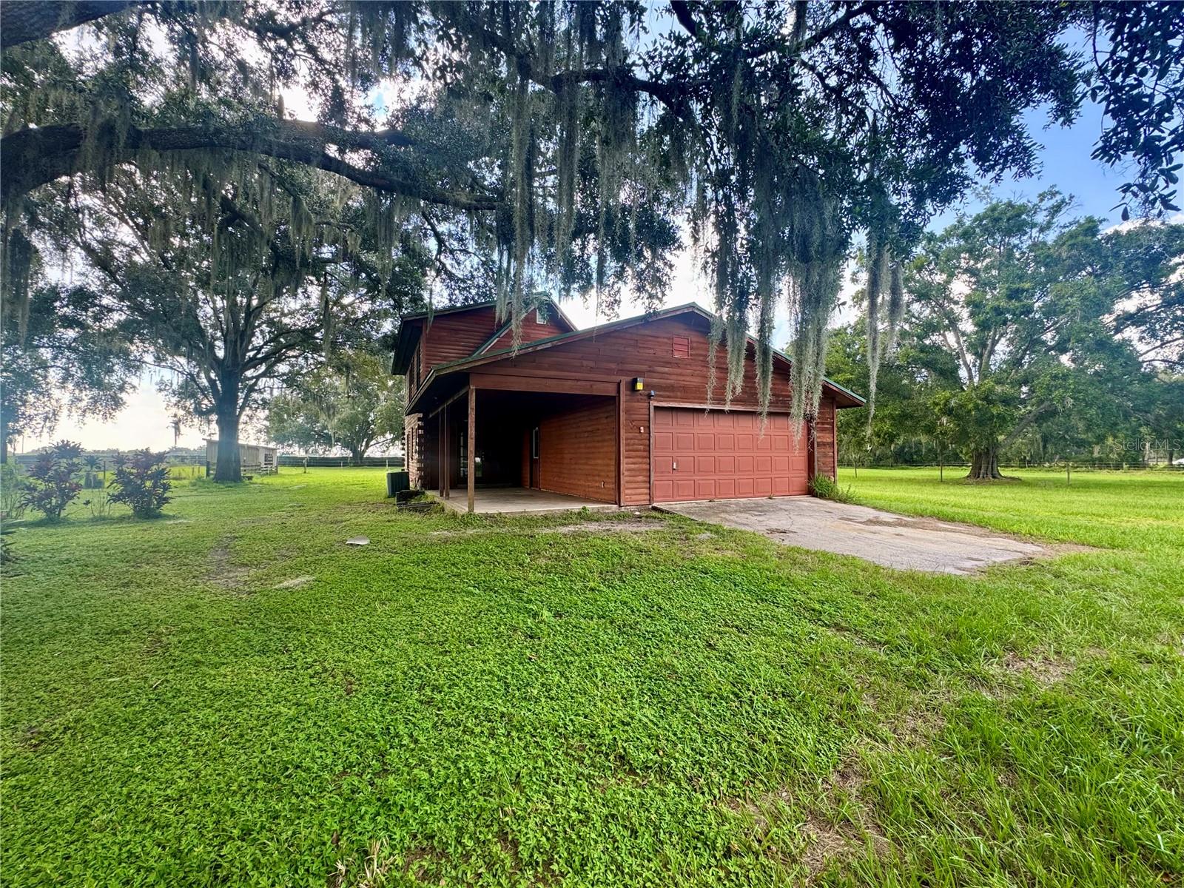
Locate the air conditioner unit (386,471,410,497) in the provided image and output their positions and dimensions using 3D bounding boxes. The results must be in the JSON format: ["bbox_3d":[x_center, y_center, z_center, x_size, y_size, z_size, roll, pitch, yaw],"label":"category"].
[{"bbox_3d":[-5.788,1.196,14.241,0.650,0.750,0.650,1,-2,-25],"label":"air conditioner unit"}]

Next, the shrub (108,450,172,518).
[{"bbox_3d":[-10.344,0.918,11.006,1.100,1.517,1.080,1,-3,-43],"label":"shrub"}]

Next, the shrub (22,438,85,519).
[{"bbox_3d":[-12.082,0.822,10.743,1.050,1.709,1.080,-2,-3,42],"label":"shrub"}]

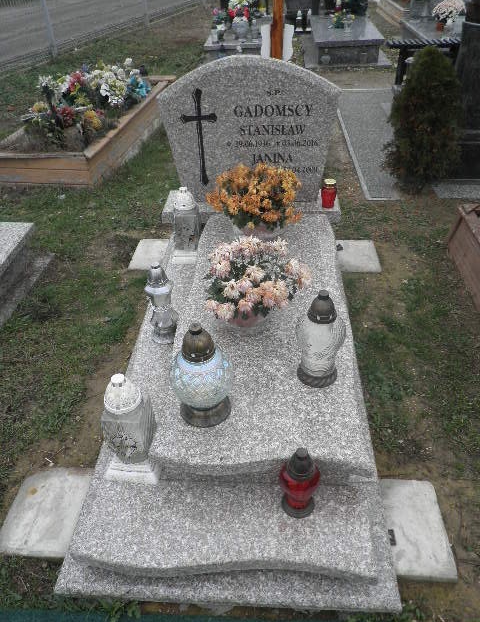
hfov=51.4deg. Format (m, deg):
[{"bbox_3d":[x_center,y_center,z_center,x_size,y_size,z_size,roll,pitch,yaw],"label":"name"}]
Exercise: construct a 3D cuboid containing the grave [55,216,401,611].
[{"bbox_3d":[0.022,0.103,1.976,0.854,0.145,1.940,1,38,4],"label":"grave"}]

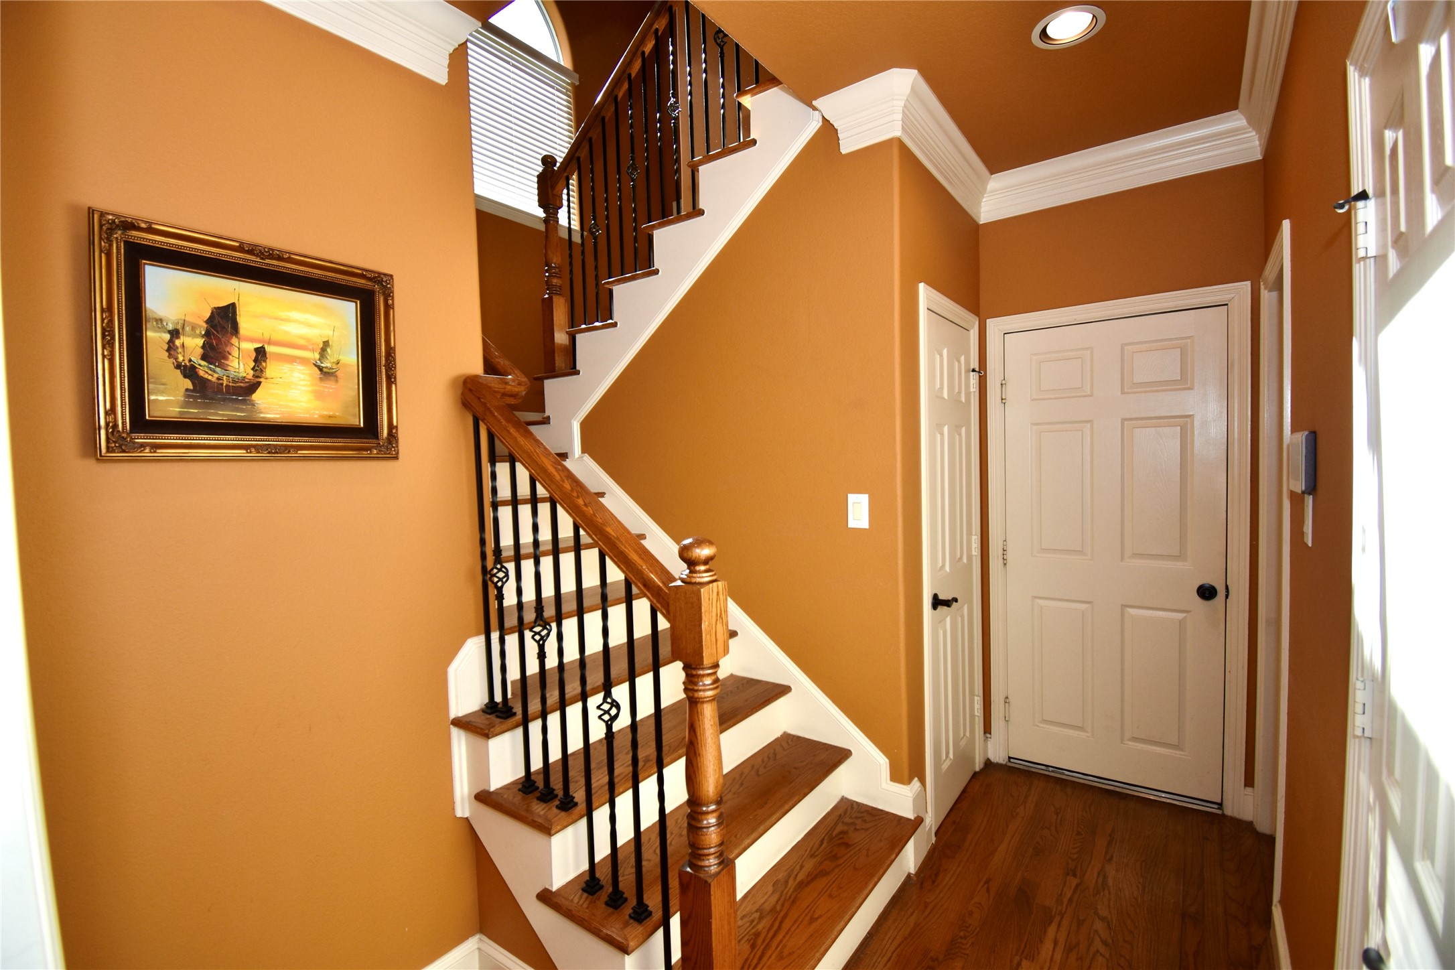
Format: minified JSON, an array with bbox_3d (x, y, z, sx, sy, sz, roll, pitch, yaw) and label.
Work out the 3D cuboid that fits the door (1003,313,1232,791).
[{"bbox_3d":[1.679,0.306,2.686,0.810,2.035,0.045,0,3,37],"label":"door"}]

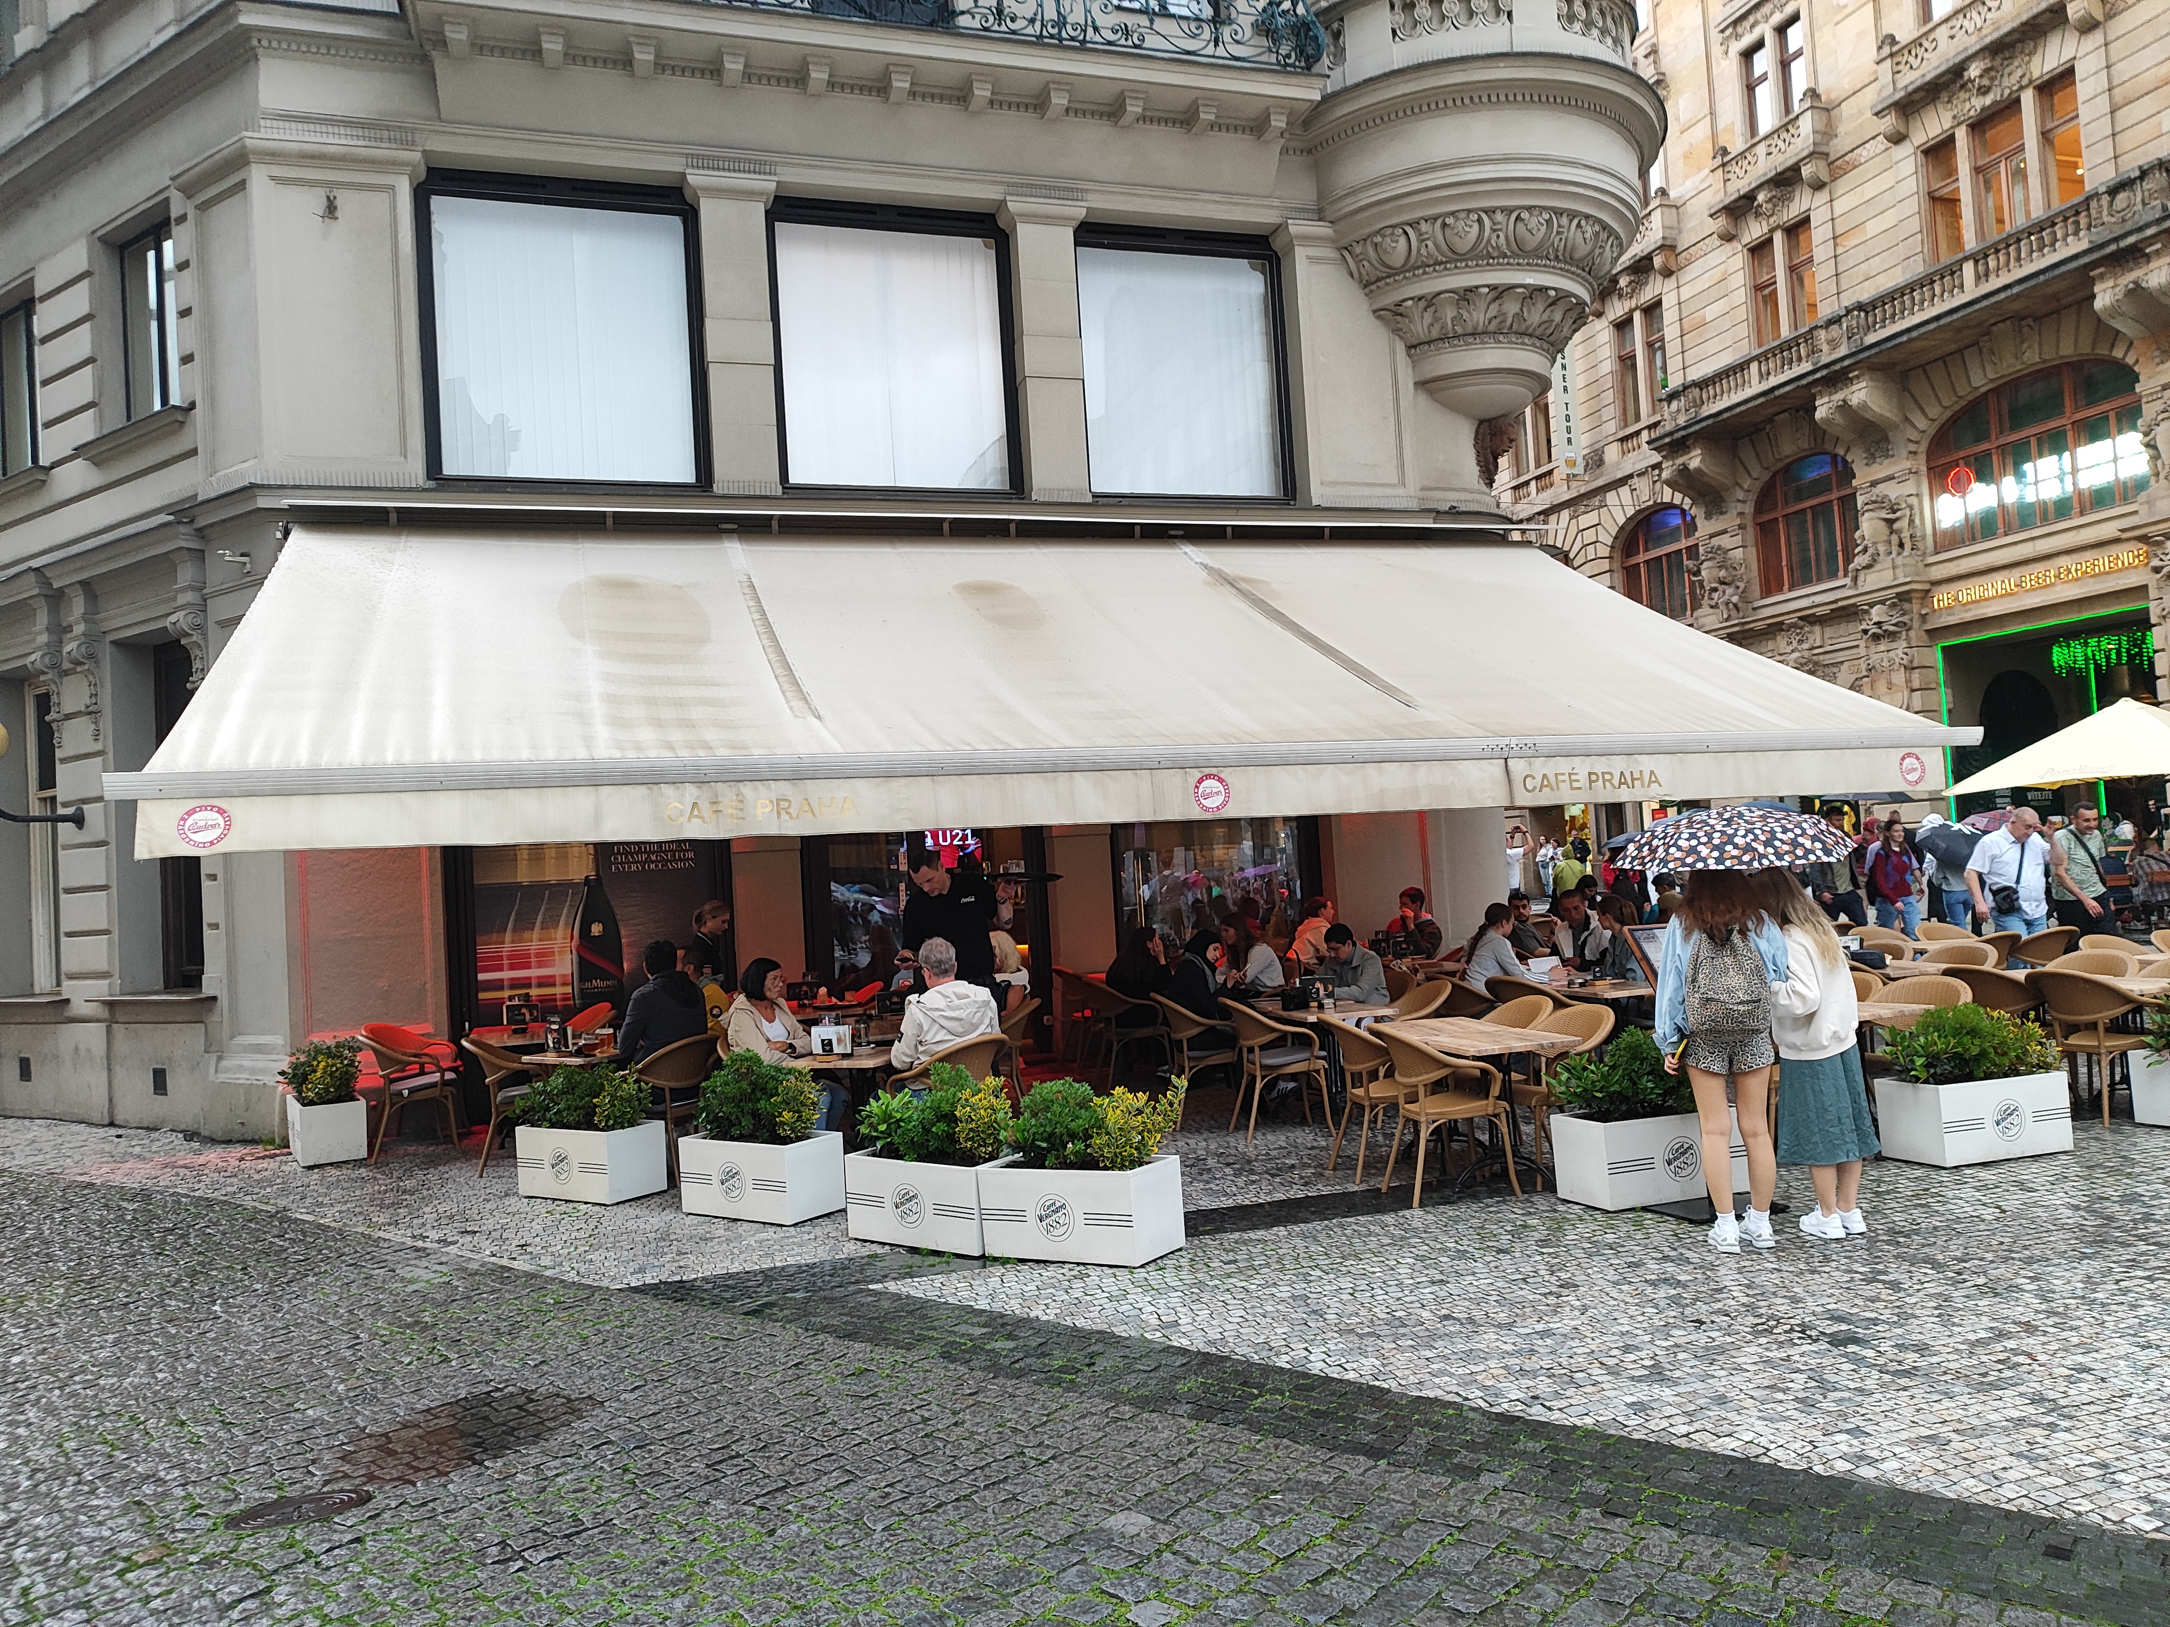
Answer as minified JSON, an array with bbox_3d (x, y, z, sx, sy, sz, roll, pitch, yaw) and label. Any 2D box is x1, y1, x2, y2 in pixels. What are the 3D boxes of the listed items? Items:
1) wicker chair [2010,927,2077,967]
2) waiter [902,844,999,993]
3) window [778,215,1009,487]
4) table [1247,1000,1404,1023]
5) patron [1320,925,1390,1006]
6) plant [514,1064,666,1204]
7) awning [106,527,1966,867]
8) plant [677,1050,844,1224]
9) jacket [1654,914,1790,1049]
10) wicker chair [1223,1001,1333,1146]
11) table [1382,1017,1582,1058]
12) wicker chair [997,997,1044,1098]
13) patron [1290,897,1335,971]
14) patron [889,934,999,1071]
[{"bbox_3d":[7.710,1.360,12.248,0.570,0.840,0.600,-3,-2,-17],"label":"wicker chair"},{"bbox_3d":[-0.739,1.123,8.668,0.586,1.818,0.455,-4,-2,16],"label":"waiter"},{"bbox_3d":[-1.576,-3.742,12.425,1.959,2.293,0.121,-3,-2,-18],"label":"window"},{"bbox_3d":[1.472,1.582,9.489,0.626,0.757,1.262,-3,-2,-13],"label":"table"},{"bbox_3d":[1.944,1.428,10.944,0.800,1.240,0.550,-3,-2,-20],"label":"patron"},{"bbox_3d":[-2.909,1.858,8.813,0.810,0.740,0.430,-5,-3,33],"label":"plant"},{"bbox_3d":[0.102,-1.164,10.327,10.794,2.464,4.343,-3,-2,-18],"label":"awning"},{"bbox_3d":[-1.739,1.708,8.066,0.822,0.841,0.425,-5,-3,35],"label":"plant"},{"bbox_3d":[2.662,0.700,6.317,0.510,0.570,0.310,-3,-2,-11],"label":"jacket"},{"bbox_3d":[1.187,1.605,9.513,0.600,0.840,0.570,-3,-2,-8],"label":"wicker chair"},{"bbox_3d":[1.949,1.482,7.606,0.646,0.757,1.242,-3,-2,-13],"label":"table"},{"bbox_3d":[-0.644,1.755,10.470,0.600,0.840,0.570,-3,-2,-3],"label":"wicker chair"},{"bbox_3d":[2.039,1.408,12.453,0.750,1.330,0.480,-3,-2,-18],"label":"patron"},{"bbox_3d":[-0.817,1.395,8.330,0.750,1.370,0.550,-5,-3,40],"label":"patron"}]

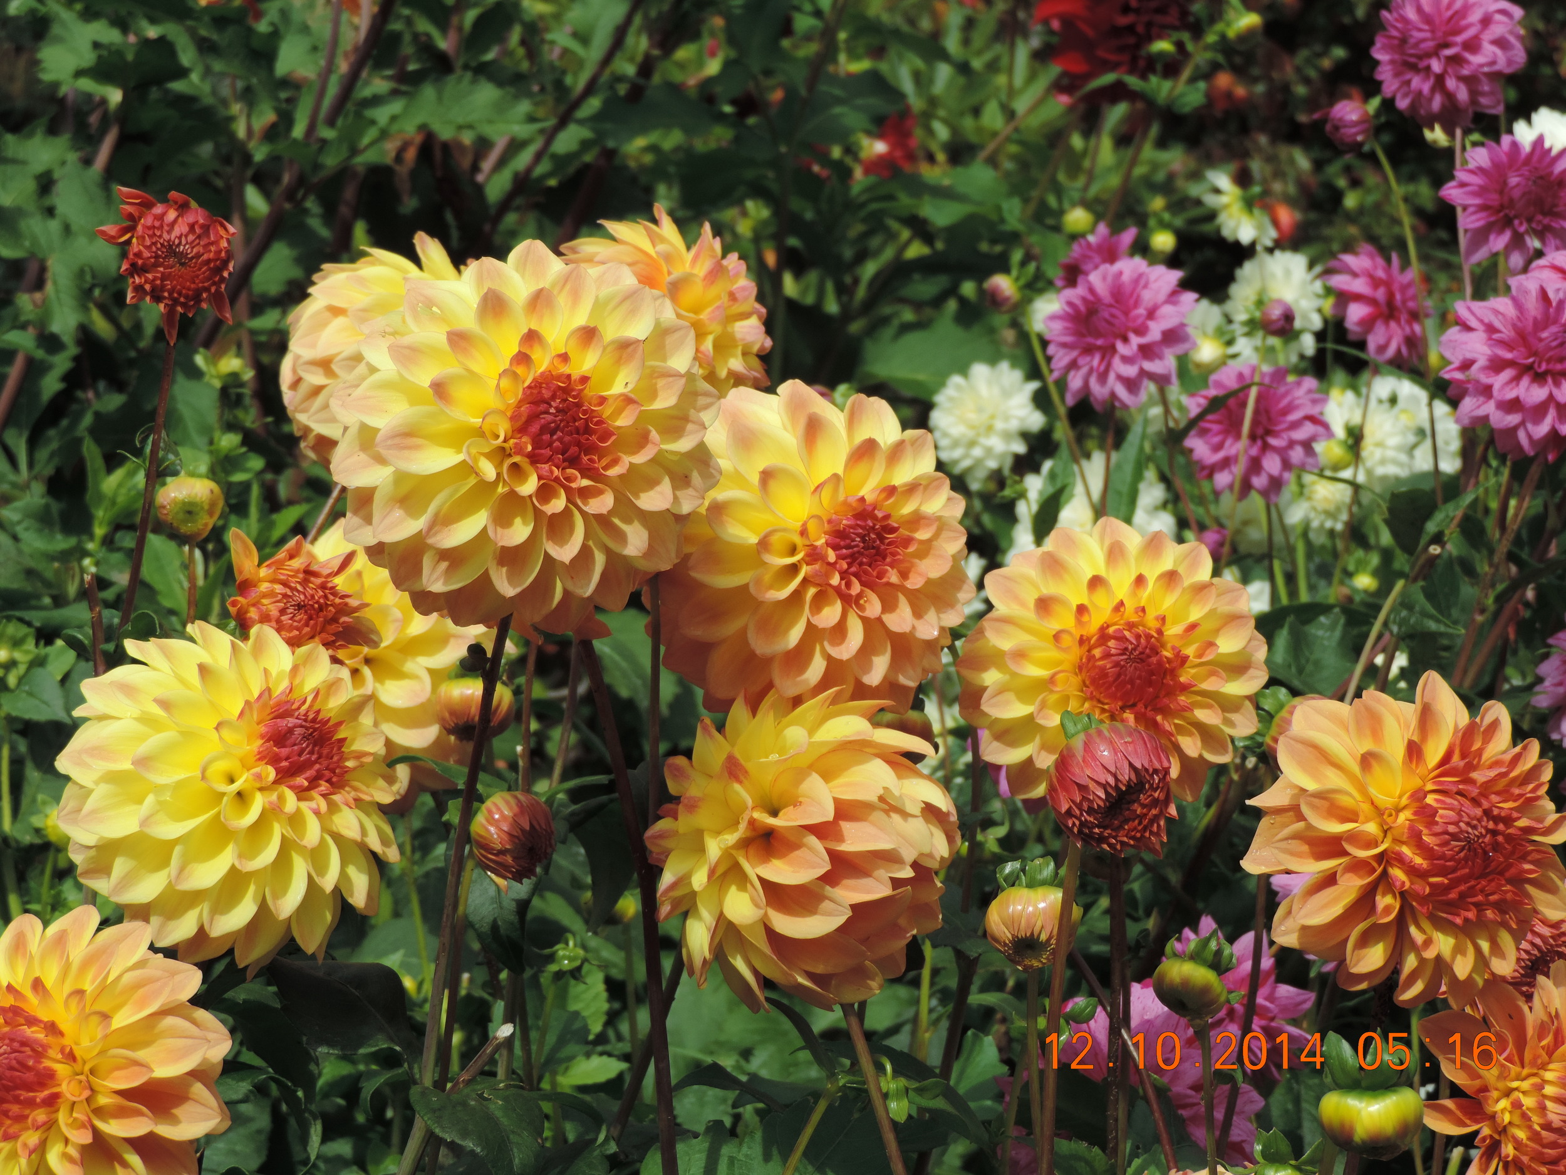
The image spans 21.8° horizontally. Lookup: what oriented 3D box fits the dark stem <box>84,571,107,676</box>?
[{"bbox_3d":[-0.263,0.014,1.560,0.006,0.041,0.006,-6,12,0],"label":"dark stem"}]

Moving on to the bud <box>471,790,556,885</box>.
[{"bbox_3d":[-0.106,0.098,1.600,0.034,0.036,0.034,0,14,0],"label":"bud"}]

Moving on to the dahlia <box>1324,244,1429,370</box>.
[{"bbox_3d":[0.364,-0.172,2.500,0.076,0.077,0.050,-8,16,-29],"label":"dahlia"}]

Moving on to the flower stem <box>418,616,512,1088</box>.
[{"bbox_3d":[-0.117,0.097,1.500,0.009,0.180,0.009,10,11,-2],"label":"flower stem"}]

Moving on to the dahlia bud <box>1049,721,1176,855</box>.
[{"bbox_3d":[0.117,0.072,1.450,0.044,0.046,0.045,-1,24,-4],"label":"dahlia bud"}]

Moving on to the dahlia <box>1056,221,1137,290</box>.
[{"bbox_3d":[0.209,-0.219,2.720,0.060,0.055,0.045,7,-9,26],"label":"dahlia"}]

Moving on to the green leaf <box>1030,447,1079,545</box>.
[{"bbox_3d":[0.153,-0.049,2.300,0.028,0.058,0.020,-4,15,-17],"label":"green leaf"}]

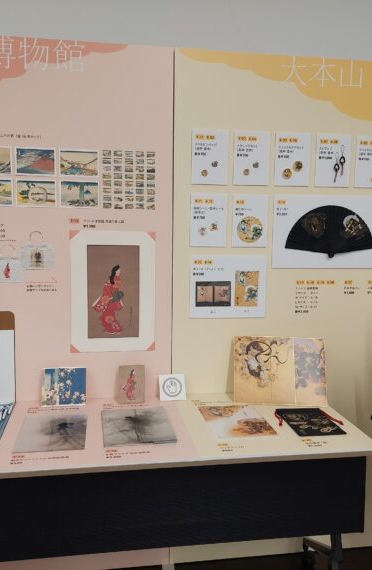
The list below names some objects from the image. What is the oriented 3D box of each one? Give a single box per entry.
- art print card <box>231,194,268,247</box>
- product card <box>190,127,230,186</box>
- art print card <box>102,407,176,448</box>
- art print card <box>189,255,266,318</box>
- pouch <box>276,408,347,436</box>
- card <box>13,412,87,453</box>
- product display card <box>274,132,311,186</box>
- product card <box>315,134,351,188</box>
[{"bbox_3d":[0.262,-0.257,2.133,0.150,0.212,0.010,0,6,-9],"label":"art print card"},{"bbox_3d":[0.096,-0.502,2.079,0.150,0.212,0.010,0,6,-9],"label":"product card"},{"bbox_3d":[-0.169,0.483,1.816,0.230,0.010,0.328,0,7,-9],"label":"art print card"},{"bbox_3d":[0.175,0.009,2.150,0.317,0.257,0.010,0,6,-9],"label":"art print card"},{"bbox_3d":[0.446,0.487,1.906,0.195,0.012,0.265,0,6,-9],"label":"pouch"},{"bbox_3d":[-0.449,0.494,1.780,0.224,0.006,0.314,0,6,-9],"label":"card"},{"bbox_3d":[0.435,-0.505,2.133,0.150,0.212,0.010,0,6,-9],"label":"product display card"},{"bbox_3d":[0.607,-0.506,2.161,0.150,0.212,0.010,0,6,-9],"label":"product card"}]

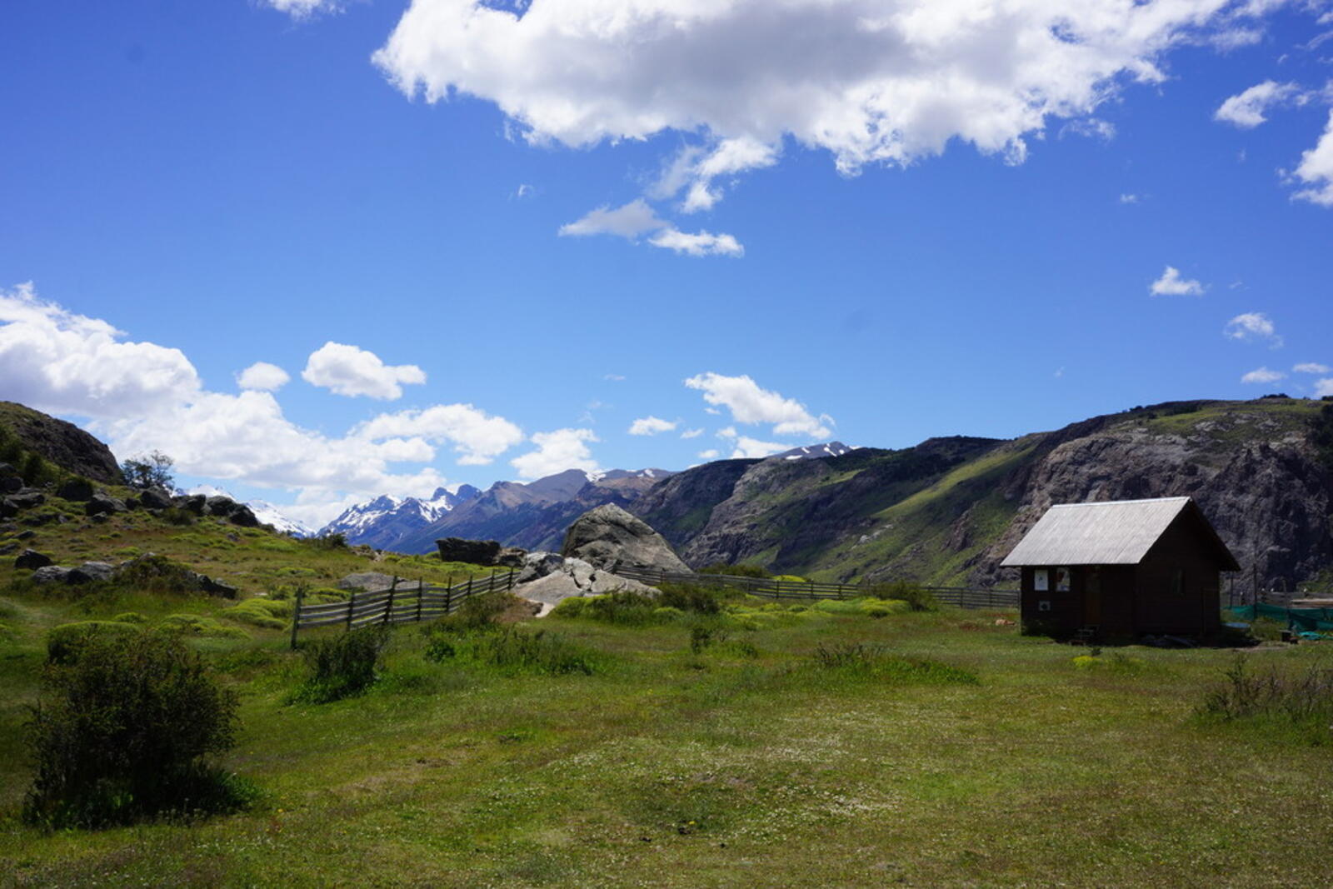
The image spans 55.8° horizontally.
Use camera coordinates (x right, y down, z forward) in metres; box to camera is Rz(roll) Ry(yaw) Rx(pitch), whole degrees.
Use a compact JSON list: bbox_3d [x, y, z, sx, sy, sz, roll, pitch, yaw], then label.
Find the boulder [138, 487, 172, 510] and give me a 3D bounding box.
[{"bbox_3d":[-30.870,3.267,76.000,2.013,1.280,1.711,3,-7,-22],"label":"boulder"}]

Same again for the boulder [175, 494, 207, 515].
[{"bbox_3d":[-27.161,3.422,72.000,1.850,1.200,1.600,3,-7,-21],"label":"boulder"}]

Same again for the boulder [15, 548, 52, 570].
[{"bbox_3d":[-25.631,4.638,51.000,1.473,0.859,1.179,4,-7,-26],"label":"boulder"}]

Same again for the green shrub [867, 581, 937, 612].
[{"bbox_3d":[12.179,7.818,65.000,3.500,1.550,2.800,0,-7,11],"label":"green shrub"}]

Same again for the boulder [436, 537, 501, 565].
[{"bbox_3d":[-11.504,6.185,73.000,3.700,1.550,2.500,2,-7,-9],"label":"boulder"}]

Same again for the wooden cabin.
[{"bbox_3d":[14.912,4.063,41.342,5.789,4.419,5.094,6,-8,-36],"label":"wooden cabin"}]

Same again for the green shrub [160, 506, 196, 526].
[{"bbox_3d":[-26.800,3.936,69.000,2.000,1.050,1.700,3,-7,-21],"label":"green shrub"}]

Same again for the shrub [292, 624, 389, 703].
[{"bbox_3d":[-4.713,3.167,18.200,1.358,1.109,1.155,2,-7,-14],"label":"shrub"}]

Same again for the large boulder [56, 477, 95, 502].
[{"bbox_3d":[-34.741,2.630,74.000,2.256,1.365,1.918,4,-7,-25],"label":"large boulder"}]

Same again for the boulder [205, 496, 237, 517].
[{"bbox_3d":[-26.171,3.640,74.000,1.900,1.187,1.615,3,-7,-19],"label":"boulder"}]

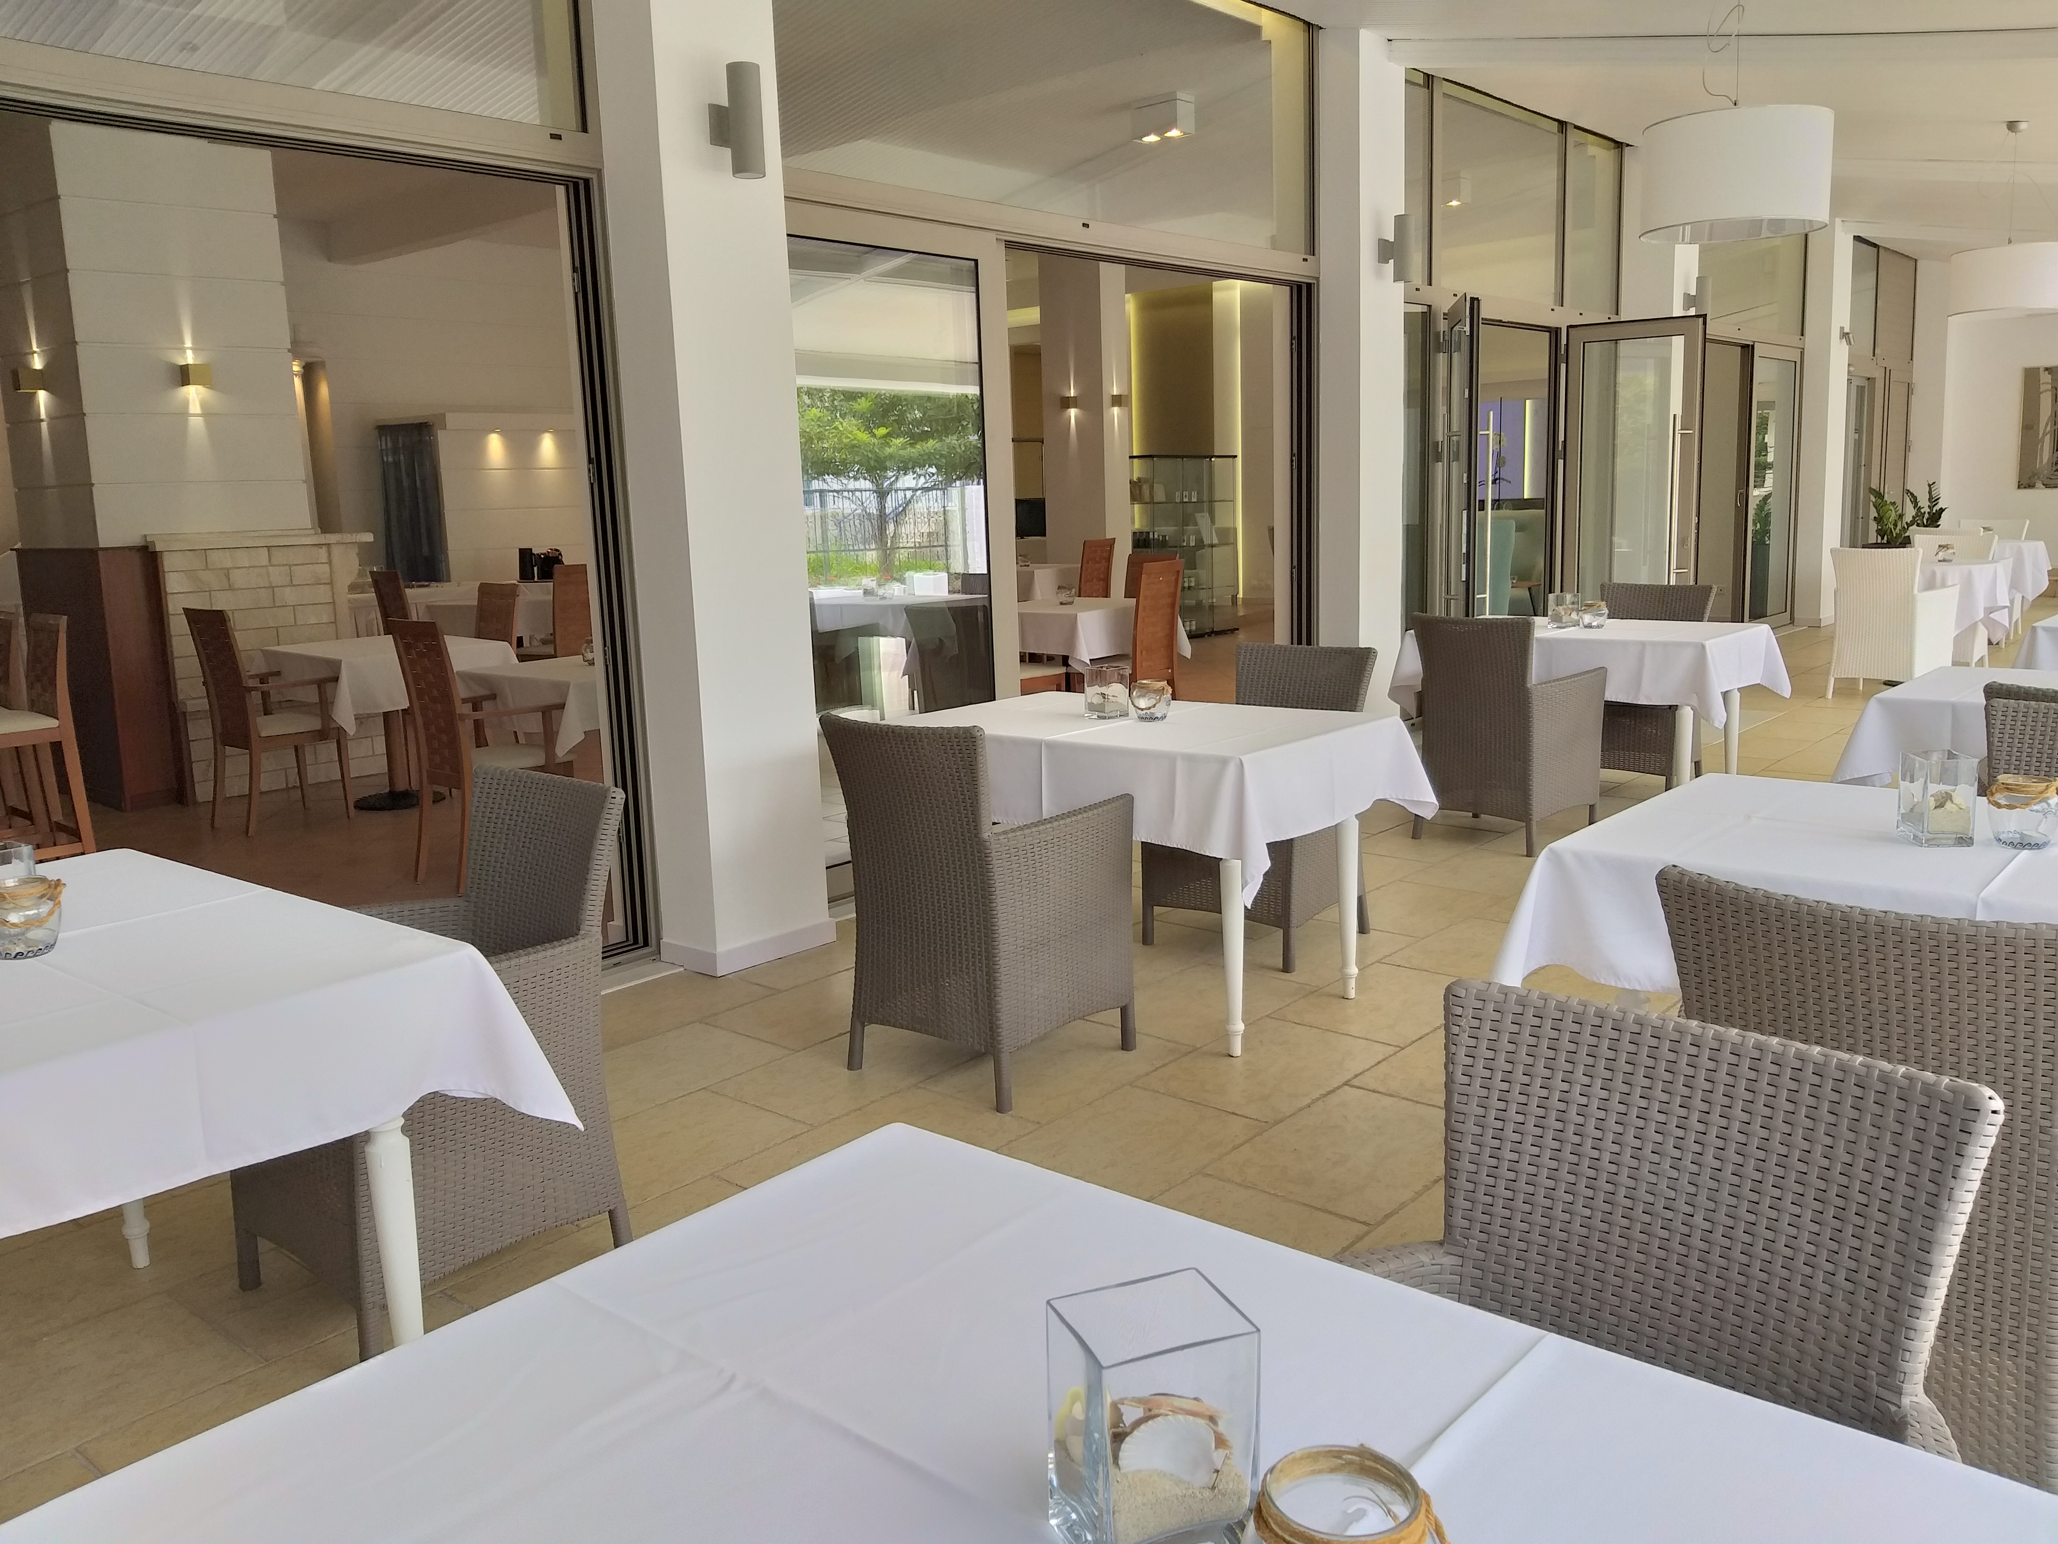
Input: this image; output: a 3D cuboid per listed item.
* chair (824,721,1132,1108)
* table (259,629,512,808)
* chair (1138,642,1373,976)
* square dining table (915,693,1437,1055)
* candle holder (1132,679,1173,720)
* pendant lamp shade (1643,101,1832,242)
[{"bbox_3d":[-0.109,0.280,3.755,0.530,0.885,0.590,6,13,38],"label":"chair"},{"bbox_3d":[-3.163,-0.247,7.663,1.060,0.757,0.900,7,14,41],"label":"table"},{"bbox_3d":[0.704,0.081,4.708,0.535,0.880,0.565,6,13,39],"label":"chair"},{"bbox_3d":[0.282,0.232,4.260,1.280,0.766,0.790,7,13,41],"label":"square dining table"},{"bbox_3d":[0.329,-0.192,4.197,0.108,0.104,0.108,-2,10,0],"label":"candle holder"},{"bbox_3d":[1.959,-1.647,4.293,0.479,0.268,0.479,7,13,41],"label":"pendant lamp shade"}]

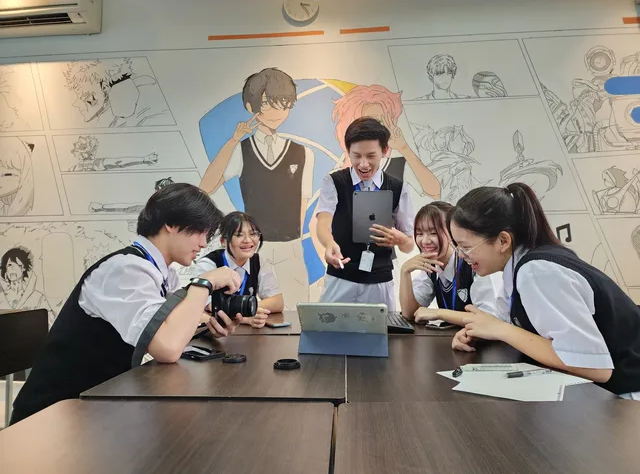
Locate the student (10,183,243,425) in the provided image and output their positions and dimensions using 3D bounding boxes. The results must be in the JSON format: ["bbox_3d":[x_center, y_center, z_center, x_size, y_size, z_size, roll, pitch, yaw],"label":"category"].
[{"bbox_3d":[-0.558,0.464,1.245,0.700,1.235,0.500,0,-2,-5],"label":"student"}]

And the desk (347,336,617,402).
[{"bbox_3d":[0.354,0.705,1.154,0.548,0.740,0.654,0,-2,4],"label":"desk"}]

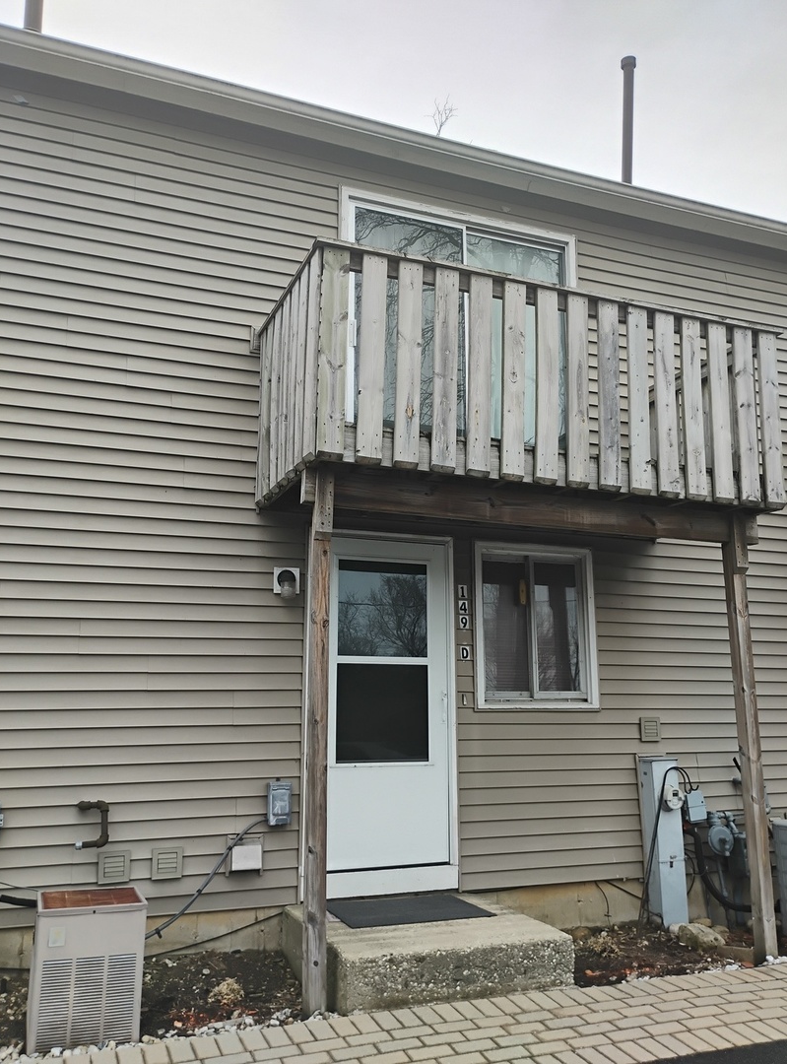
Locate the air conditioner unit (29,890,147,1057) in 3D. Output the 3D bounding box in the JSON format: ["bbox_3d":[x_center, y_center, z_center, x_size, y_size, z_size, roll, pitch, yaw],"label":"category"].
[{"bbox_3d":[-1.352,1.901,3.803,0.450,0.560,0.410,4,-11,-21],"label":"air conditioner unit"}]

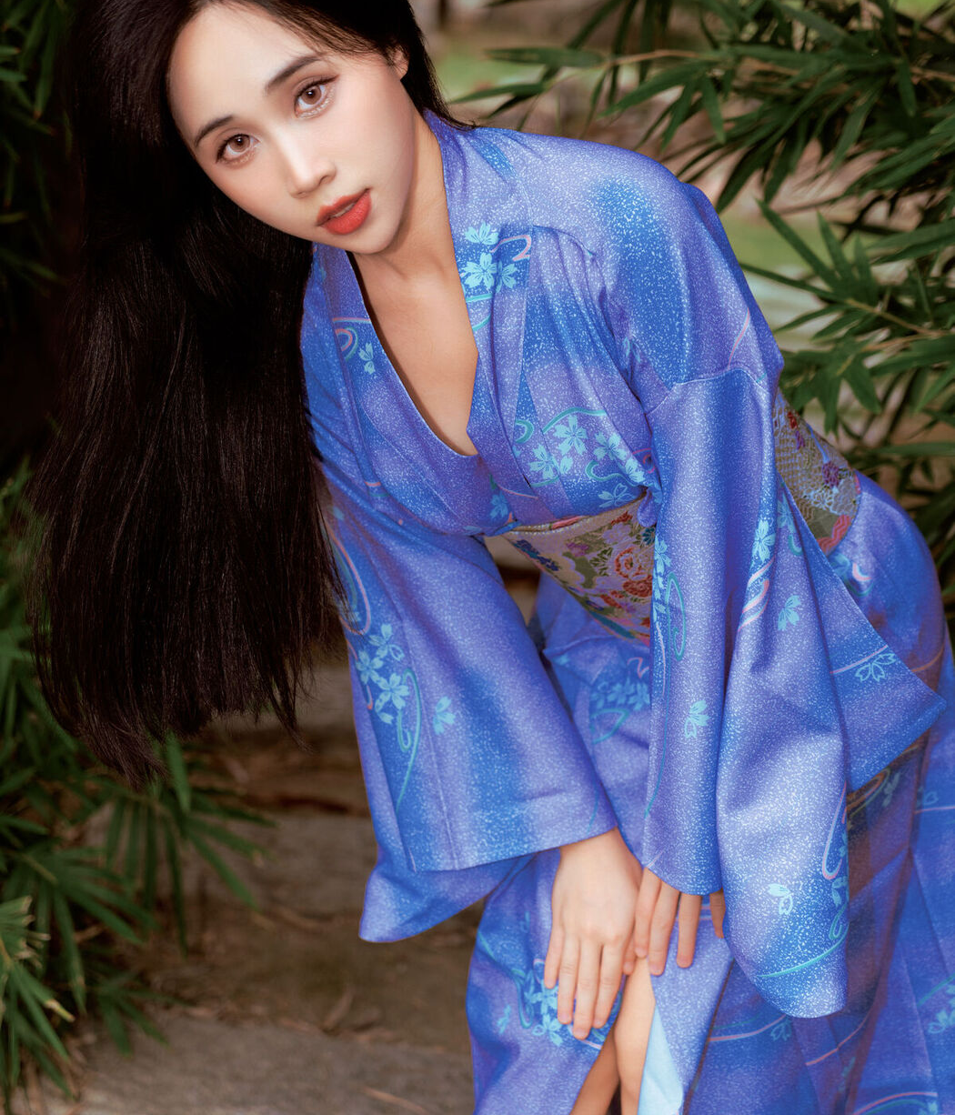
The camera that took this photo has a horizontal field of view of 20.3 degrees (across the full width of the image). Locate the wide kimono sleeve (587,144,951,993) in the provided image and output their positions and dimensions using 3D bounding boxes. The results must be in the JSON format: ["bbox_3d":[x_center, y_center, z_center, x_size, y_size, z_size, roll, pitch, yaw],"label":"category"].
[{"bbox_3d":[0.225,0.012,1.970,0.240,0.620,0.310,5,12,25],"label":"wide kimono sleeve"}]

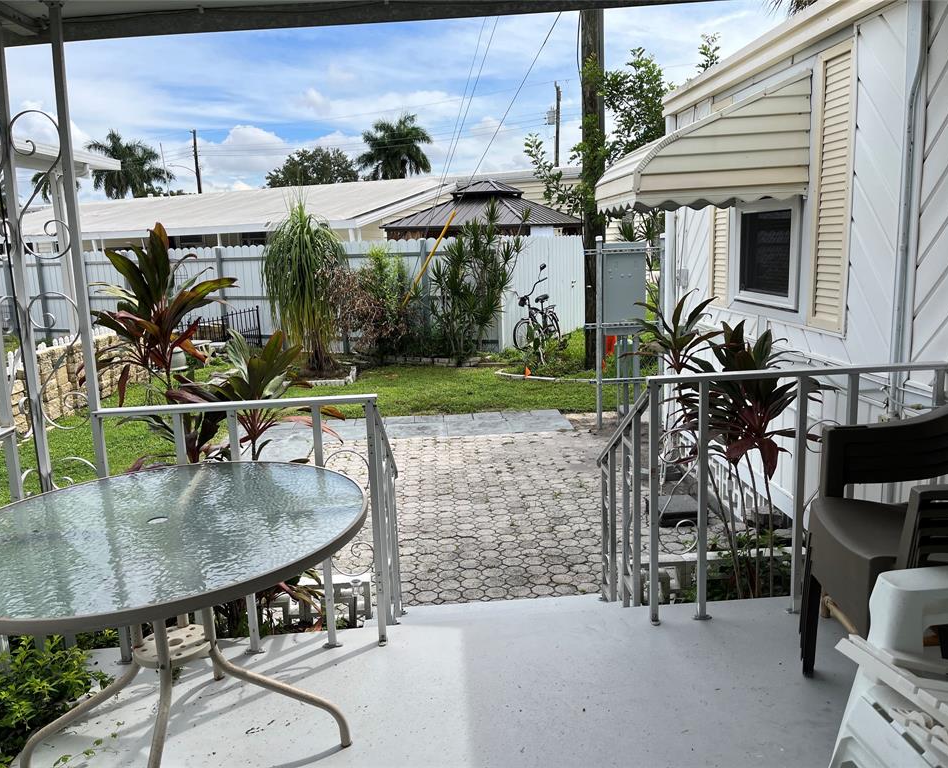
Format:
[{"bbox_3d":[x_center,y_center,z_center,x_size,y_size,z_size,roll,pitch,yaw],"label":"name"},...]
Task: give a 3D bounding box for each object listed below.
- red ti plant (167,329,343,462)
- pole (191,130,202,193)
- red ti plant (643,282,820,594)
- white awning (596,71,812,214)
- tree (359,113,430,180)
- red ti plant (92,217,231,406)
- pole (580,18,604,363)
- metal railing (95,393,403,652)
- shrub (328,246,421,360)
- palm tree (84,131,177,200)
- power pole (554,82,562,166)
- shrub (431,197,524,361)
[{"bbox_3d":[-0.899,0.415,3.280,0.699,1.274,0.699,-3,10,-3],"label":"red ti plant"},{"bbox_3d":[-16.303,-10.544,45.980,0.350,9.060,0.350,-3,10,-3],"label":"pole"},{"bbox_3d":[1.074,0.346,3.353,0.870,1.500,0.750,-3,11,-4],"label":"red ti plant"},{"bbox_3d":[1.174,-1.263,4.147,0.860,0.610,0.900,-3,10,-3],"label":"white awning"},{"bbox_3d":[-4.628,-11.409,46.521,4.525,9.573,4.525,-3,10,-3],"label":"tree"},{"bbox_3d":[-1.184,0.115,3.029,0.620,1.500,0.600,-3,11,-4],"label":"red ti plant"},{"bbox_3d":[1.522,-3.912,10.235,0.300,7.500,0.300,-3,11,-4],"label":"pole"},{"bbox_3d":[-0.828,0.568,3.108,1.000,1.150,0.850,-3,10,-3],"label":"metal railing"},{"bbox_3d":[-1.550,-1.269,11.996,1.425,1.722,1.283,-3,10,-3],"label":"shrub"},{"bbox_3d":[-17.644,-8.995,40.073,4.528,8.268,4.528,-3,10,-3],"label":"palm tree"},{"bbox_3d":[4.713,-11.154,42.253,0.360,10.200,0.360,-3,11,-4],"label":"power pole"},{"bbox_3d":[0.011,-1.624,11.949,1.500,2.480,1.400,-3,11,-4],"label":"shrub"}]

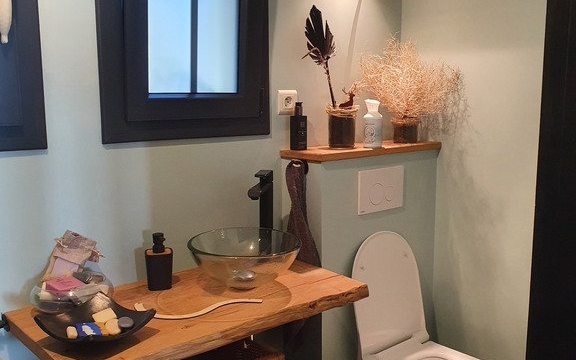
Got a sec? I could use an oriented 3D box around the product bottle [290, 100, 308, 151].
[{"bbox_3d":[0.037,-0.184,2.001,0.043,0.163,0.043,-8,11,-41],"label":"product bottle"}]

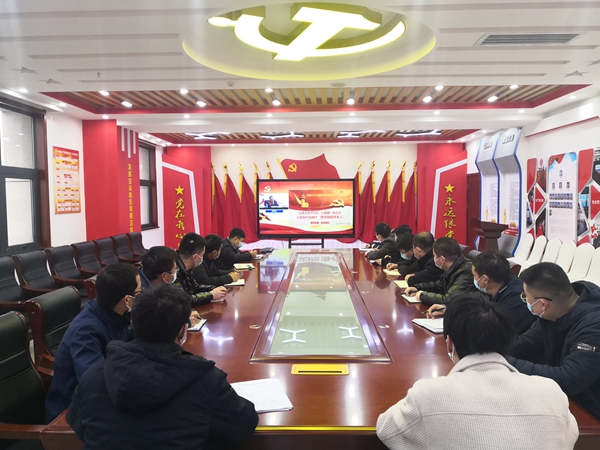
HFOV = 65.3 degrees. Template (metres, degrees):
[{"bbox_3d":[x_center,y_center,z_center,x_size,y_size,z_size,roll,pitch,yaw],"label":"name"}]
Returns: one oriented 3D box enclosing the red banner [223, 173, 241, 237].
[{"bbox_3d":[-1.656,-0.451,11.303,0.420,1.520,0.200,-1,4,2],"label":"red banner"}]

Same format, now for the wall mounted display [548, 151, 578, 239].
[{"bbox_3d":[3.789,-0.322,6.725,0.060,1.320,0.820,-1,4,2],"label":"wall mounted display"}]

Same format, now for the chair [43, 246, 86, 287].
[{"bbox_3d":[-2.598,0.760,5.694,0.620,0.990,0.590,-1,4,2],"label":"chair"}]

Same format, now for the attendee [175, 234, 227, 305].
[{"bbox_3d":[-0.892,0.687,3.736,0.720,1.260,0.550,-1,3,-18],"label":"attendee"}]

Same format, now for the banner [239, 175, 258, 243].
[{"bbox_3d":[-1.106,-0.358,10.238,0.430,1.487,0.220,0,3,2],"label":"banner"}]

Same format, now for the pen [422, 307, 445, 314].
[{"bbox_3d":[0.886,0.570,3.110,0.145,0.011,0.011,-14,5,-5],"label":"pen"}]

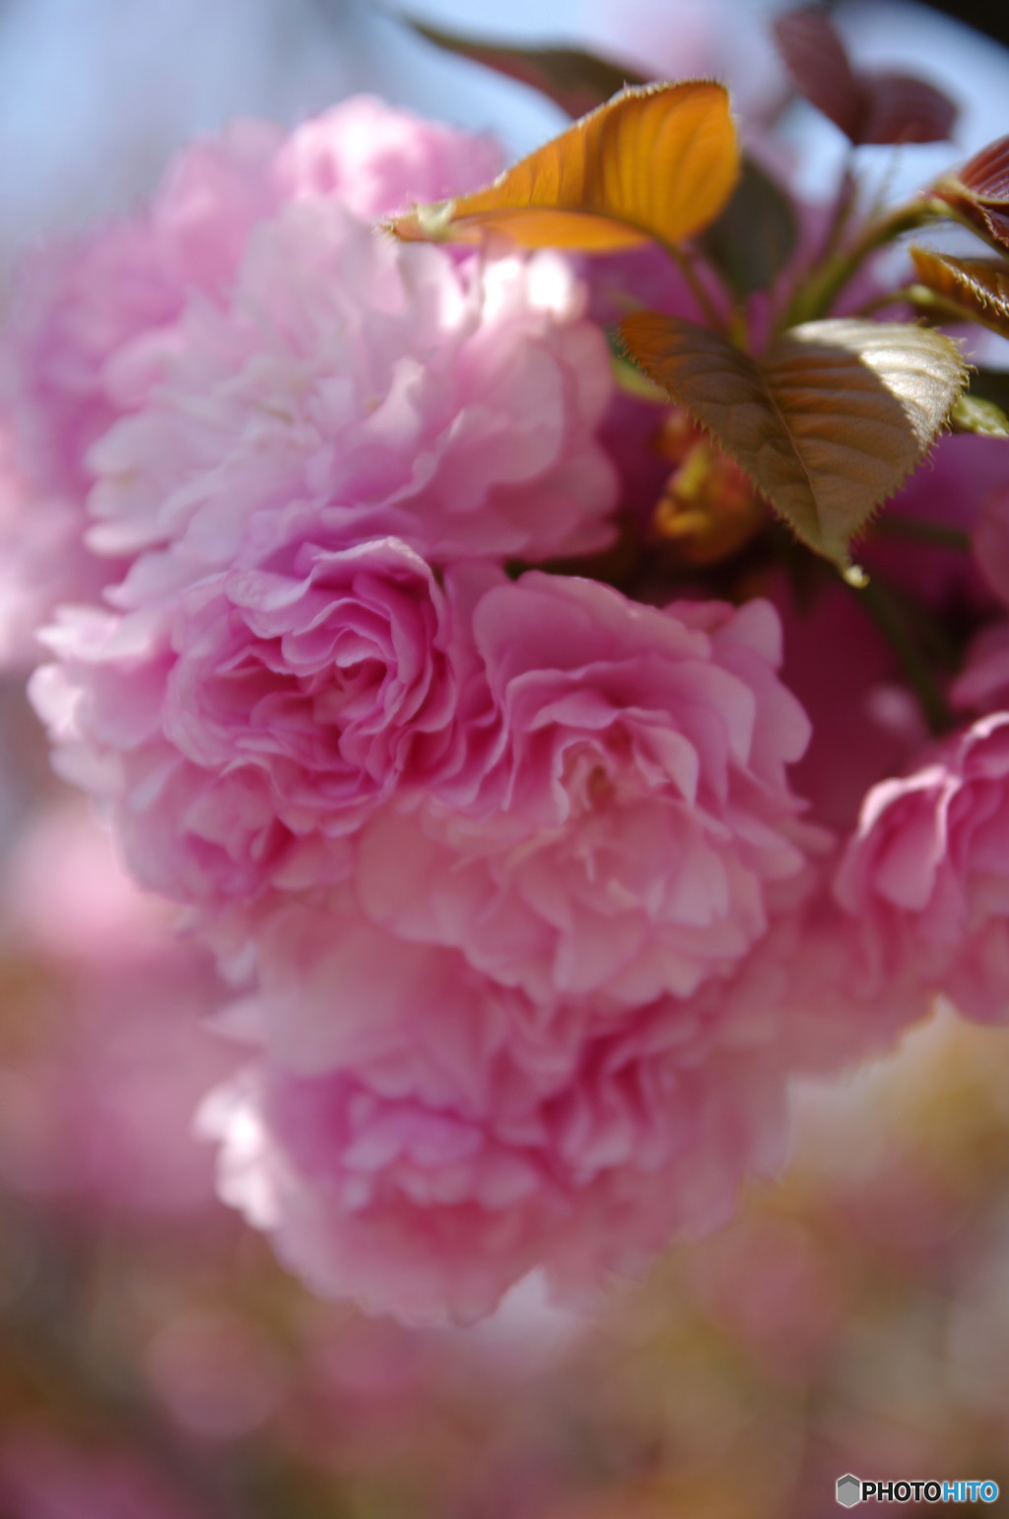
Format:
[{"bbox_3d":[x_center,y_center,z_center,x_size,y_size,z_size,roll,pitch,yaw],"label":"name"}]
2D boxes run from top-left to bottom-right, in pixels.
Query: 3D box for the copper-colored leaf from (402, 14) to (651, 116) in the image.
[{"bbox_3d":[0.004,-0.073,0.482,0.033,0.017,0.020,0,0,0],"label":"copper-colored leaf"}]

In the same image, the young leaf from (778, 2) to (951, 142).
[{"bbox_3d":[0.040,-0.075,0.483,0.020,0.015,0.019,0,0,0],"label":"young leaf"}]

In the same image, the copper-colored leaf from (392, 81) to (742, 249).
[{"bbox_3d":[0.006,-0.060,0.447,0.035,0.017,0.018,0,0,0],"label":"copper-colored leaf"}]

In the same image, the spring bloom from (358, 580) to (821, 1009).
[{"bbox_3d":[0.009,0.004,0.457,0.048,0.044,0.034,0,13,-3],"label":"spring bloom"}]

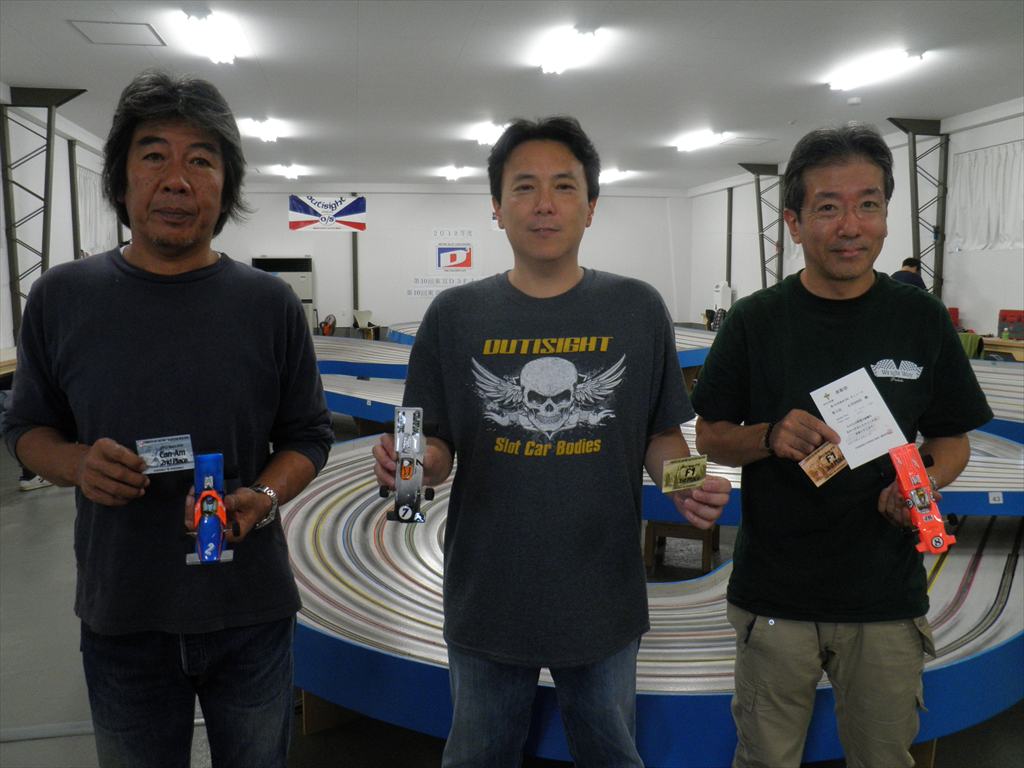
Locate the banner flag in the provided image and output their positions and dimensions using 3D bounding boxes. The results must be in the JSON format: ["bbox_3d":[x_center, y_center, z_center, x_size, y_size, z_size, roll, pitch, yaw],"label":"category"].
[{"bbox_3d":[-3.541,-3.299,16.003,1.468,0.682,0.030,-2,7,-11],"label":"banner flag"}]

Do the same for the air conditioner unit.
[{"bbox_3d":[-4.335,-1.466,15.861,1.113,1.904,0.450,-2,7,-11],"label":"air conditioner unit"}]

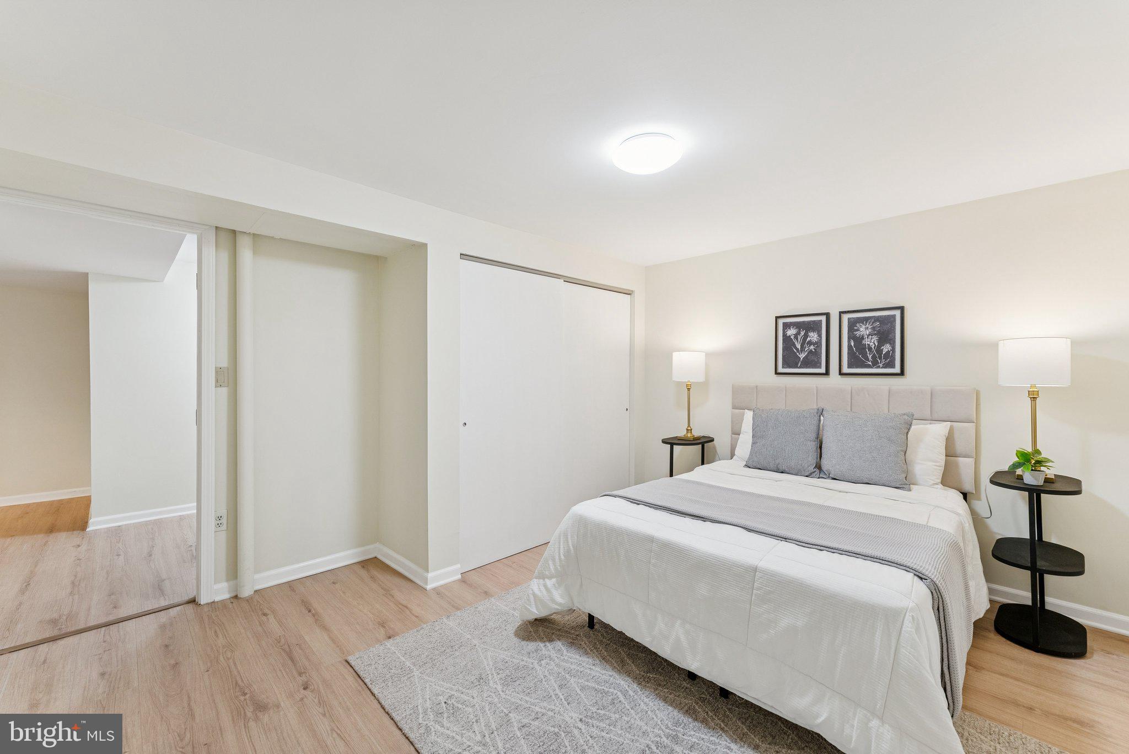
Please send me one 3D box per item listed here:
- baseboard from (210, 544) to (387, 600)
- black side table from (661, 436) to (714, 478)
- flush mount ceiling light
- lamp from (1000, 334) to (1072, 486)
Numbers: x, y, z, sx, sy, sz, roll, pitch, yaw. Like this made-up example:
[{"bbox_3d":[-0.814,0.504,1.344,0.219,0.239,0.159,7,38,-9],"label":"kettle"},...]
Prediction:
[{"bbox_3d":[-1.640,1.207,2.763,0.887,0.095,0.015,0,1,-42],"label":"baseboard"},{"bbox_3d":[1.008,0.875,3.502,0.490,0.755,0.315,0,1,-45],"label":"black side table"},{"bbox_3d":[0.376,-0.986,1.999,0.310,0.070,0.310,0,0,0],"label":"flush mount ceiling light"},{"bbox_3d":[2.373,0.163,2.224,0.250,0.700,0.250,0,1,-45],"label":"lamp"}]

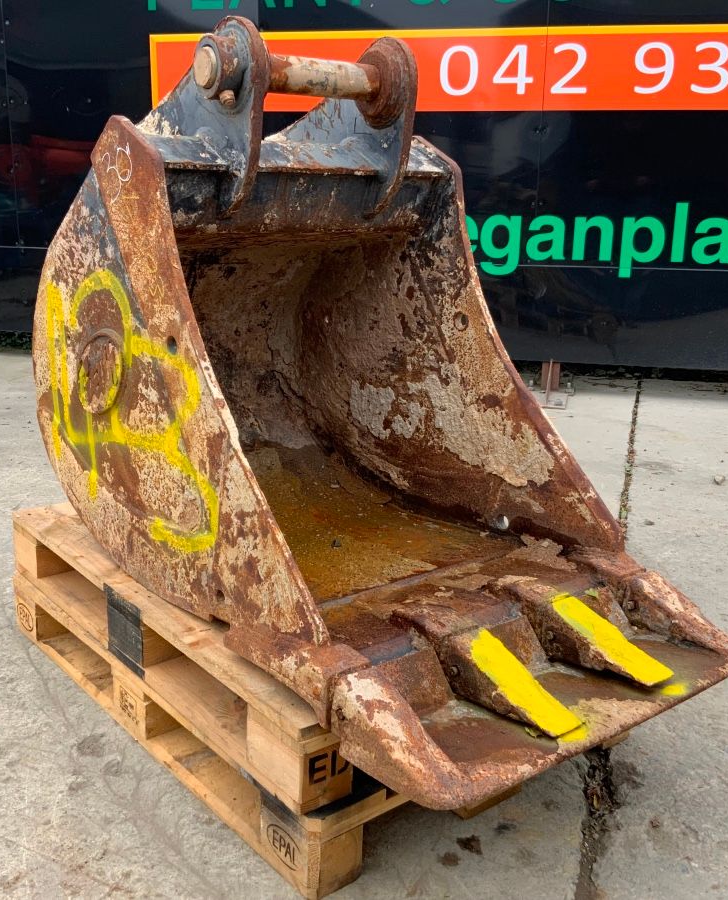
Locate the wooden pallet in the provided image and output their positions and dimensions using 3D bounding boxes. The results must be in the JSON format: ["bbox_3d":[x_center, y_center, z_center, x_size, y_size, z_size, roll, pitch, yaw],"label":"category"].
[{"bbox_3d":[-0.153,0.365,2.215,0.812,0.287,1.222,-11,20,-38],"label":"wooden pallet"}]

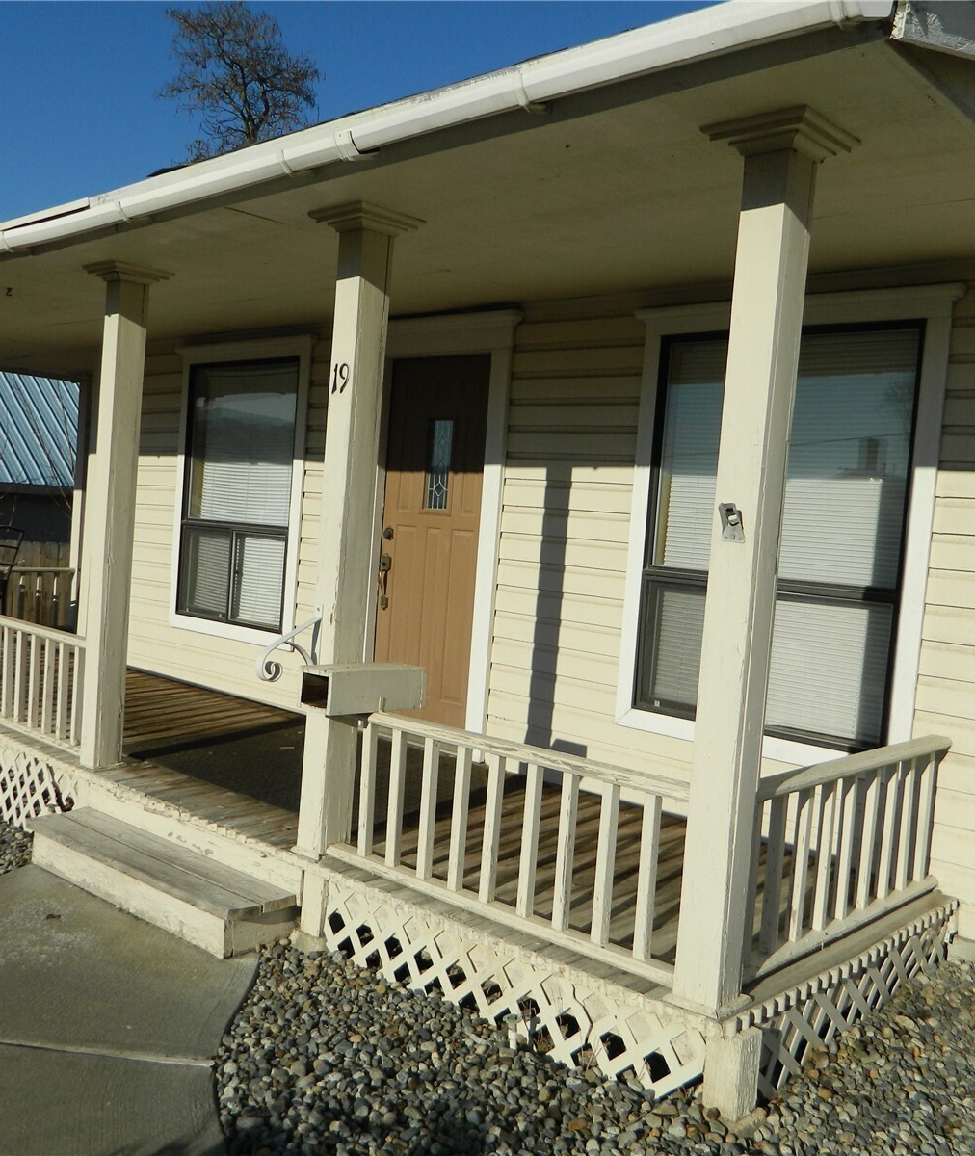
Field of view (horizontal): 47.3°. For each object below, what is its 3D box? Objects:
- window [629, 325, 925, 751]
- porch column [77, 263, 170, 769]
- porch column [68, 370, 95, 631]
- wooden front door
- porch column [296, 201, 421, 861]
[{"bbox_3d":[1.179,-0.203,4.708,1.194,1.684,0.080,7,4,42],"label":"window"},{"bbox_3d":[-1.707,-0.277,5.099,0.295,2.280,0.295,7,4,42],"label":"porch column"},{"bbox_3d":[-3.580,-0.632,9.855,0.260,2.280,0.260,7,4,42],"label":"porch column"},{"bbox_3d":[-0.306,-0.178,6.154,0.817,2.090,0.050,7,4,42],"label":"wooden front door"},{"bbox_3d":[-0.511,-0.140,4.003,0.295,2.280,0.295,7,4,42],"label":"porch column"}]

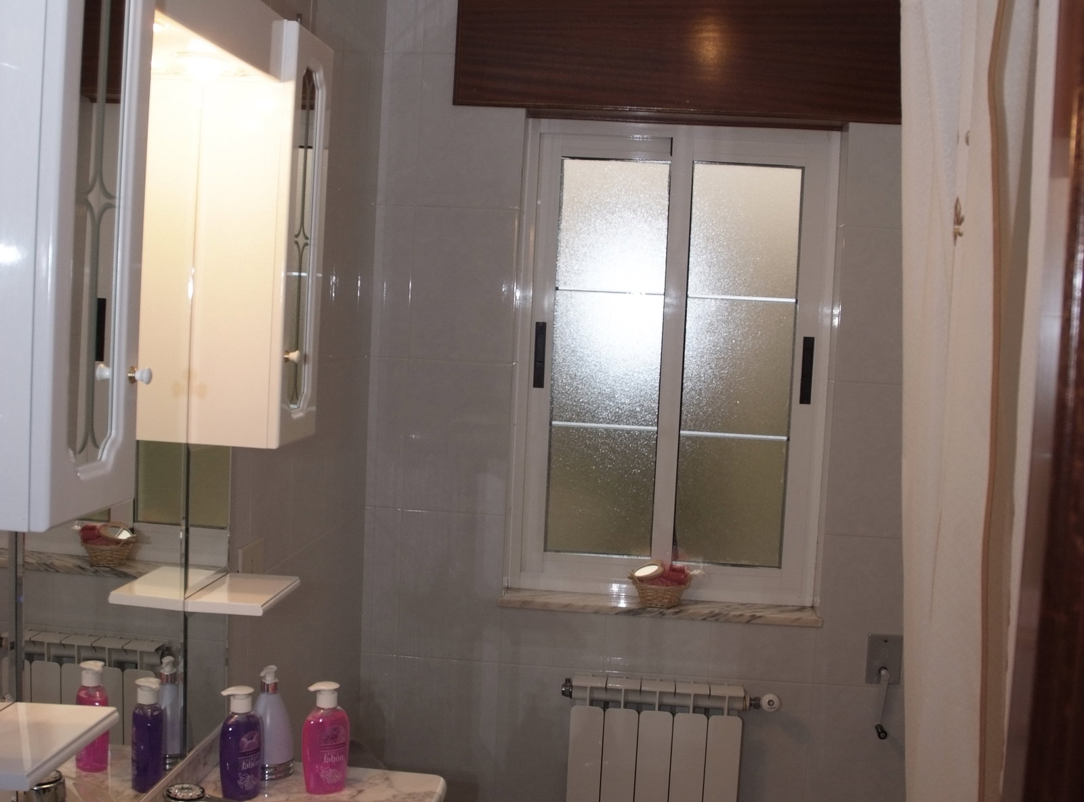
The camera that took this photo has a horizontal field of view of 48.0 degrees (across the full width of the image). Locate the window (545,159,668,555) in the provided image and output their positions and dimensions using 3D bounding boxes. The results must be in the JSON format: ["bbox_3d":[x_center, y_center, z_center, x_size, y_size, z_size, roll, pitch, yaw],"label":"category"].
[{"bbox_3d":[0.165,-0.106,3.052,0.267,0.985,0.025,3,4,5],"label":"window"}]

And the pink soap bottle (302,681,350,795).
[{"bbox_3d":[-0.324,0.499,1.818,0.068,0.167,0.048,1,5,-25],"label":"pink soap bottle"}]

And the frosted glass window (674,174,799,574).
[{"bbox_3d":[0.482,-0.083,3.000,0.268,0.985,0.025,3,4,5],"label":"frosted glass window"}]

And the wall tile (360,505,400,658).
[{"bbox_3d":[-0.394,0.444,2.997,0.090,0.364,0.010,3,4,5],"label":"wall tile"}]

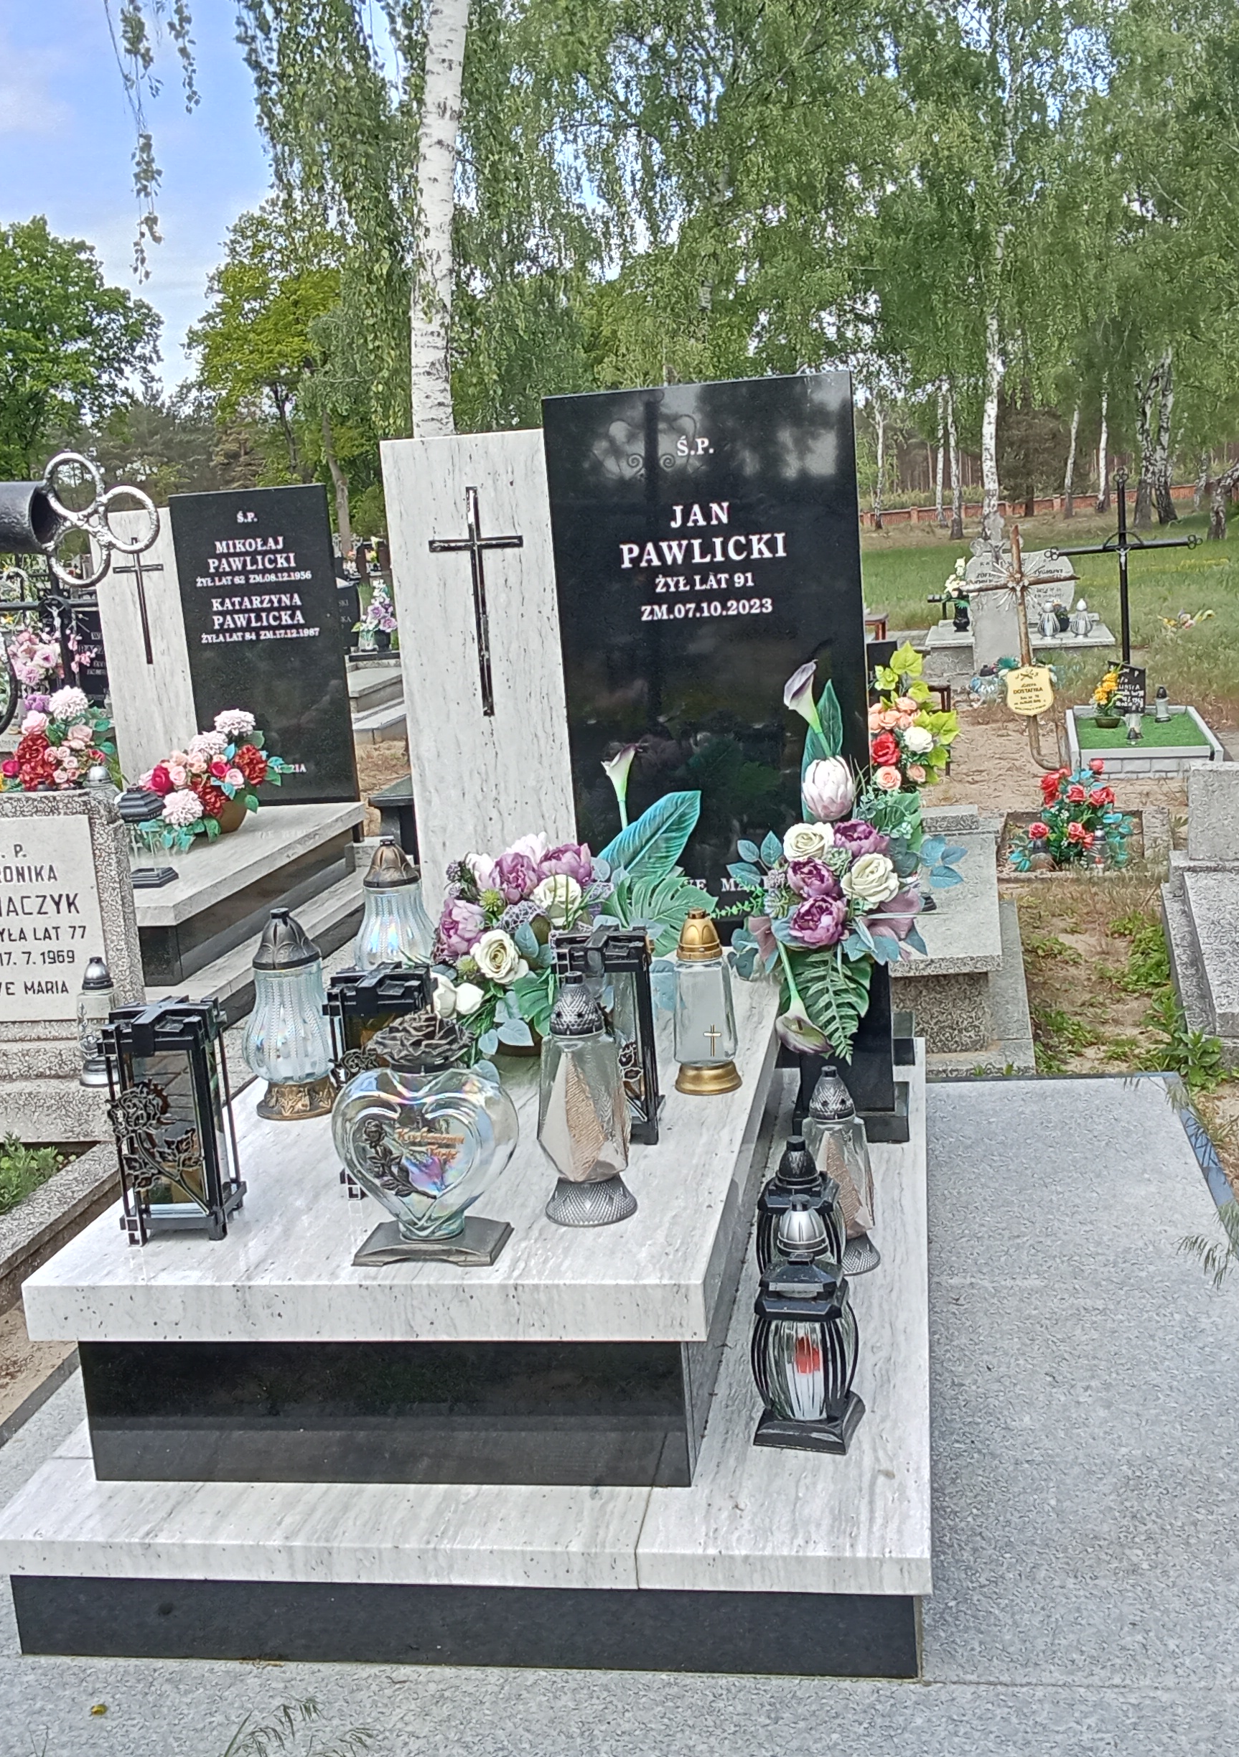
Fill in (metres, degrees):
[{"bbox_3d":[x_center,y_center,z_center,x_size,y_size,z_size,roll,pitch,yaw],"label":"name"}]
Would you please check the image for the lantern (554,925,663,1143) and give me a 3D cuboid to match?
[{"bbox_3d":[-0.017,0.250,2.983,0.150,0.325,0.150,-3,11,7],"label":"lantern"}]

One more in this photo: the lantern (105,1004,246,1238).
[{"bbox_3d":[-0.570,0.309,2.355,0.135,0.288,0.135,-4,11,3],"label":"lantern"}]

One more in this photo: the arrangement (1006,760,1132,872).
[{"bbox_3d":[1.786,-0.268,7.257,0.460,0.390,0.360,-3,11,10],"label":"arrangement"}]

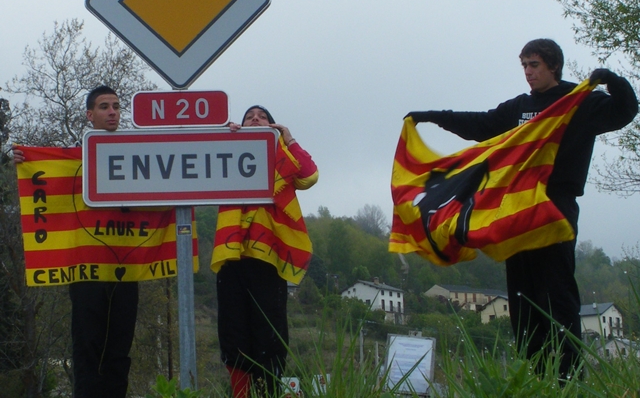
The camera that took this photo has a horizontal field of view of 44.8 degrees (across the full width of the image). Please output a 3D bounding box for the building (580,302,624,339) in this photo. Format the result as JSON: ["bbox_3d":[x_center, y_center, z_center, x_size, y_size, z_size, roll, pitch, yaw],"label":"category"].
[{"bbox_3d":[59.778,26.999,170.323,10.000,8.400,9.000,10,-16,-44],"label":"building"}]

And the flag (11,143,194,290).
[{"bbox_3d":[-1.141,0.078,4.180,0.950,0.750,0.100,-5,-10,-1],"label":"flag"}]

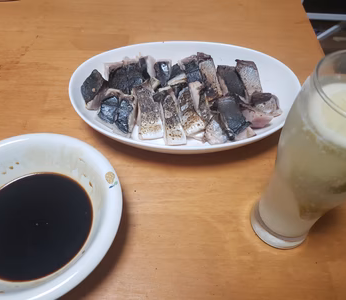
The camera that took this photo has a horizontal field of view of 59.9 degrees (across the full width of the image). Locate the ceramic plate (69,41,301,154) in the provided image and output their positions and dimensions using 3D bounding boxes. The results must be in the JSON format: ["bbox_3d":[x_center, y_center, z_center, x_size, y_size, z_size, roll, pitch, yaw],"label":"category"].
[{"bbox_3d":[0.017,-0.060,0.351,0.260,0.035,0.167,1,56,-3],"label":"ceramic plate"}]

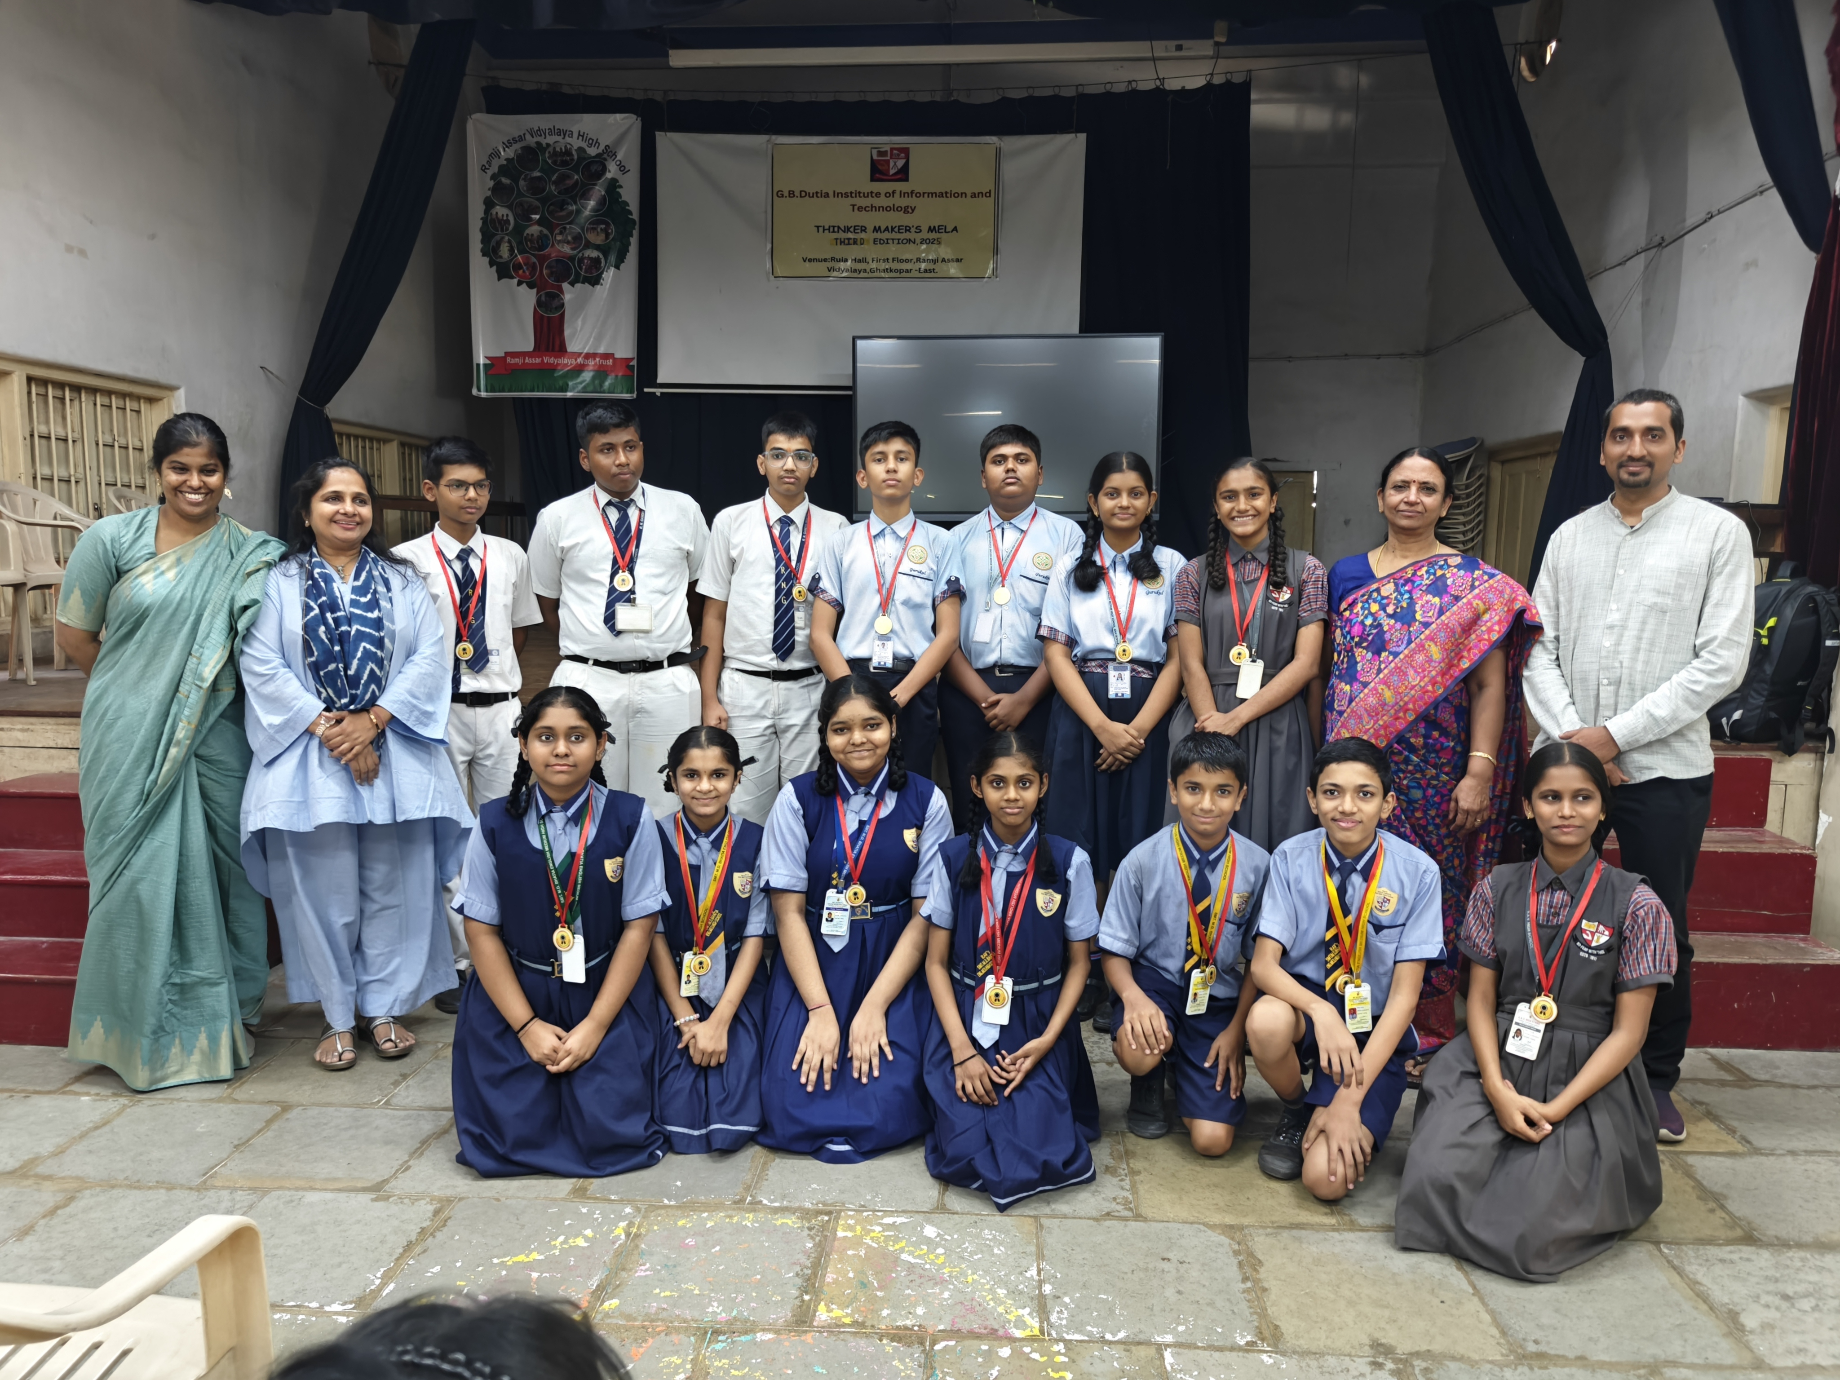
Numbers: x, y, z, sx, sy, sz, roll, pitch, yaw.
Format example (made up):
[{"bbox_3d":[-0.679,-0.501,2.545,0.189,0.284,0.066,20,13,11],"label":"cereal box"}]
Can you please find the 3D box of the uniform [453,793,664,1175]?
[{"bbox_3d":[-0.828,0.598,2.849,0.480,0.800,0.580,-2,8,-12],"label":"uniform"}]

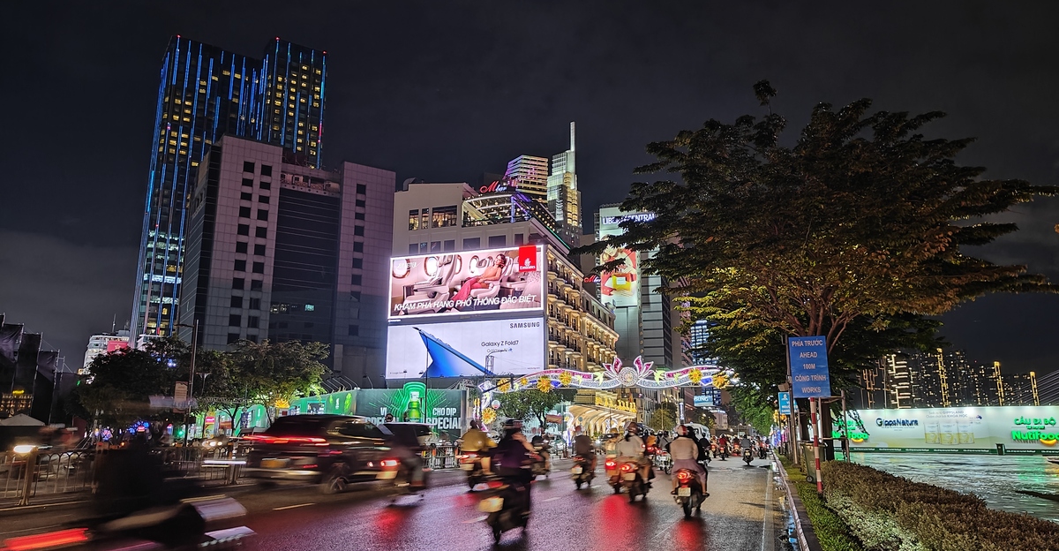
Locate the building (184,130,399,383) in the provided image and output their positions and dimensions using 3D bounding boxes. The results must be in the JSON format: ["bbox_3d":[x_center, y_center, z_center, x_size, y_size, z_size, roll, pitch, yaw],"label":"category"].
[{"bbox_3d":[-54.661,6.564,167.753,38.500,62.000,30.000,8,-15,-33],"label":"building"}]

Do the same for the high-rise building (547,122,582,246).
[{"bbox_3d":[23.943,1.116,477.348,23.000,206.000,24.000,-4,-13,18],"label":"high-rise building"}]

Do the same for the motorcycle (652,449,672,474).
[{"bbox_3d":[5.057,6.715,26.962,0.680,1.060,1.850,-3,-13,14],"label":"motorcycle"}]

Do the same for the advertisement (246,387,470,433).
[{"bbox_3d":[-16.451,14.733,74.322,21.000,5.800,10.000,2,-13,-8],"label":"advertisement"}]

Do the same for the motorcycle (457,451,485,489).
[{"bbox_3d":[-1.228,4.992,19.150,0.680,1.060,1.850,-5,-13,20],"label":"motorcycle"}]

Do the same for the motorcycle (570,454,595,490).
[{"bbox_3d":[1.429,5.028,19.315,0.680,1.060,1.850,-4,-13,18],"label":"motorcycle"}]

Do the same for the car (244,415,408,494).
[{"bbox_3d":[-4.961,4.655,19.178,1.860,1.730,4.600,-4,-13,18],"label":"car"}]

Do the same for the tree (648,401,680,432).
[{"bbox_3d":[20.267,22.231,111.018,4.830,6.960,4.590,-2,-13,10],"label":"tree"}]

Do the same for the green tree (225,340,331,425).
[{"bbox_3d":[-19.699,9.283,57.072,8.360,9.010,7.940,4,-13,-18],"label":"green tree"}]

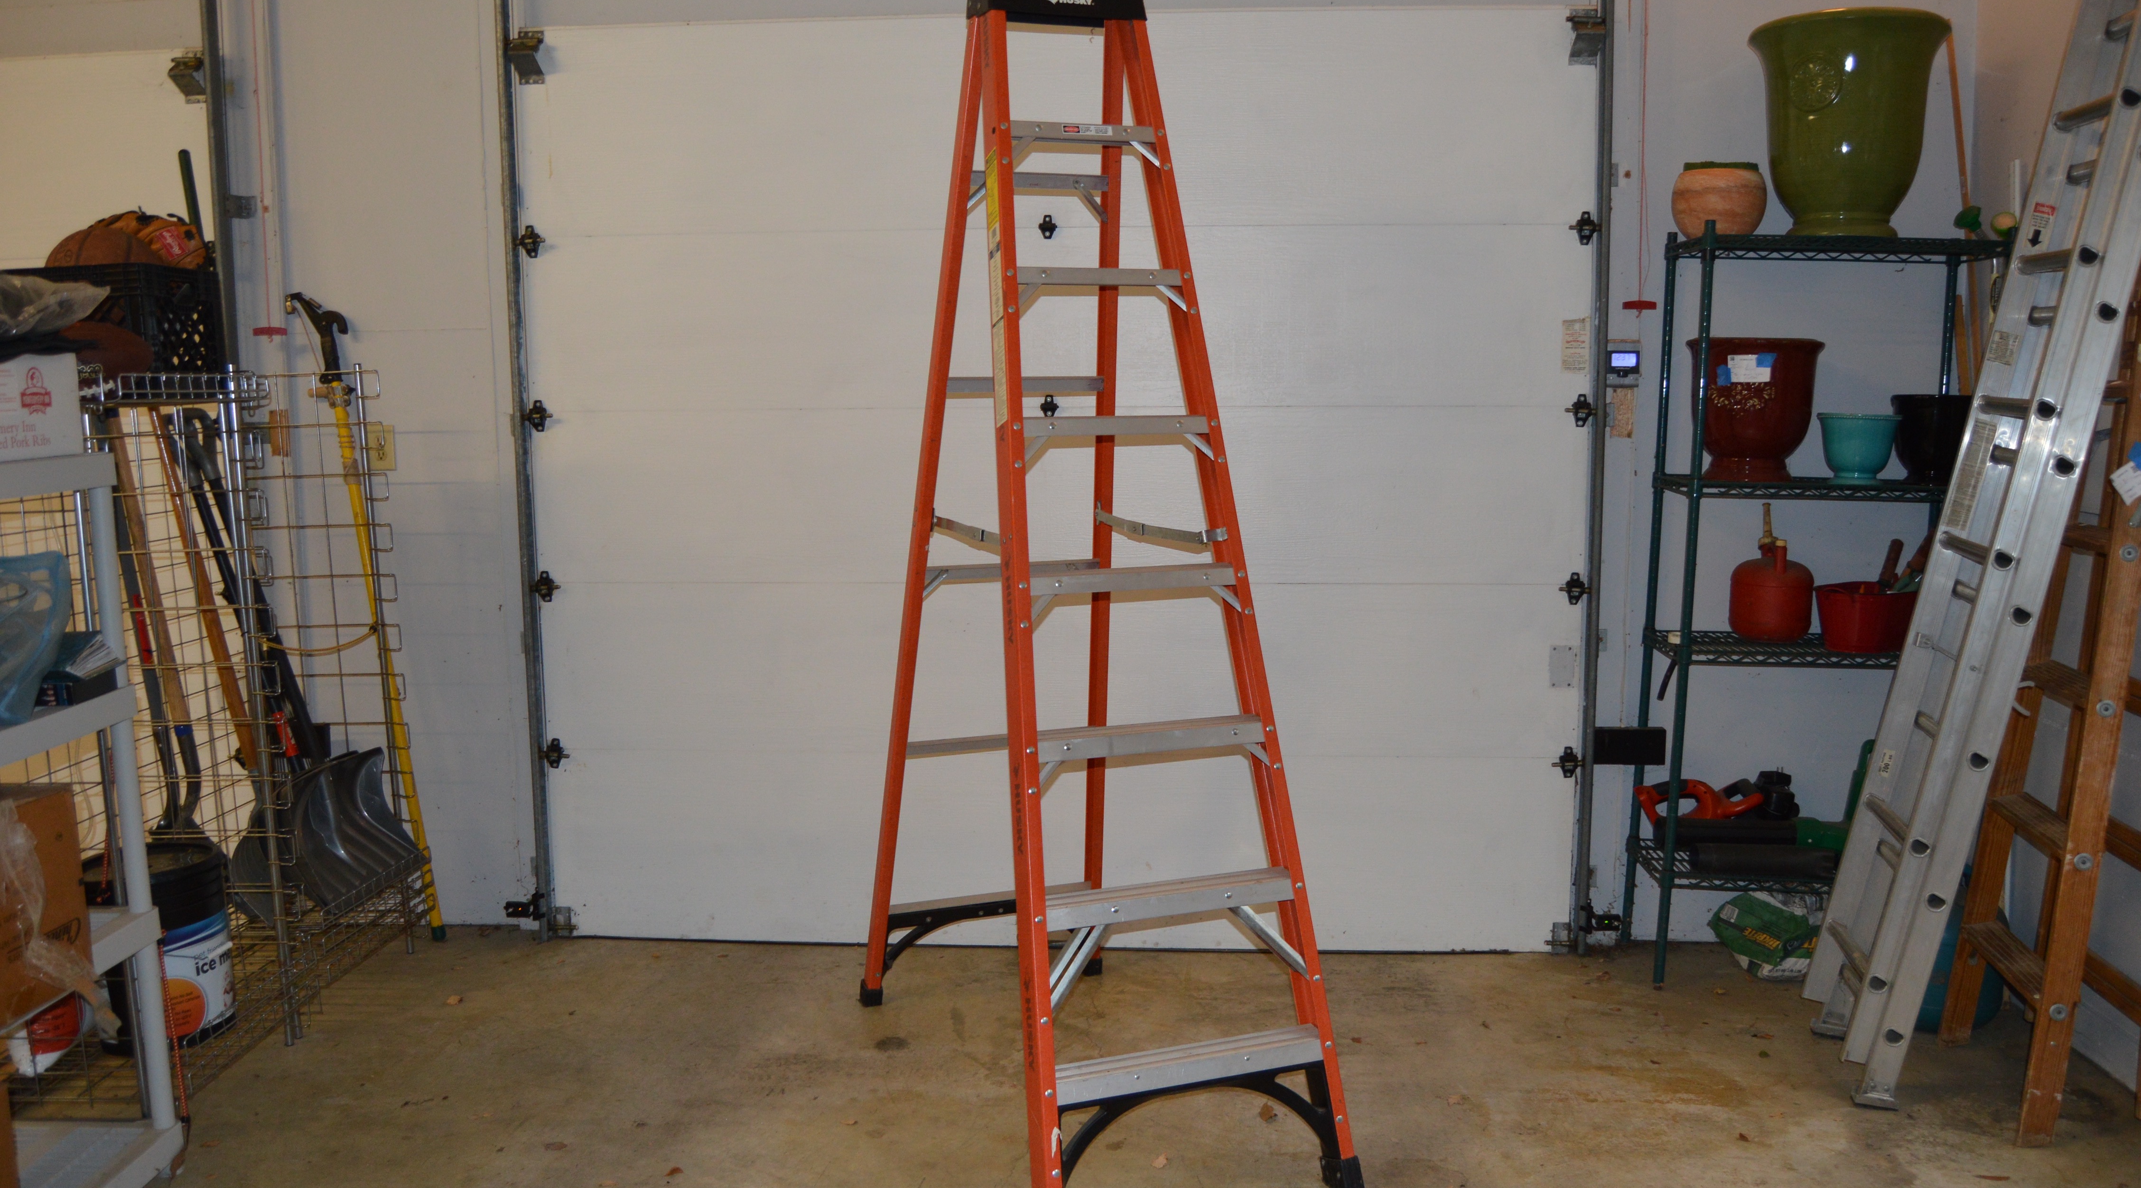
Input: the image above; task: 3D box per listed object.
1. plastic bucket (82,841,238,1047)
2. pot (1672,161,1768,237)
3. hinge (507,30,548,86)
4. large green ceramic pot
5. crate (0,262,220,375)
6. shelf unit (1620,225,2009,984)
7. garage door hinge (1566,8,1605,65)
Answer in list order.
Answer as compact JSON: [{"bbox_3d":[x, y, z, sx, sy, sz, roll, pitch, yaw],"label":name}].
[{"bbox_3d":[-2.025,0.789,3.578,0.298,0.380,0.298,0,6,0],"label":"plastic bucket"},{"bbox_3d":[1.624,-0.973,4.013,0.232,0.190,0.232,2,6,3],"label":"pot"},{"bbox_3d":[-1.401,-1.385,4.122,0.075,0.142,0.075,0,6,3],"label":"hinge"},{"bbox_3d":[1.899,-1.118,3.935,0.445,0.512,0.445,1,6,0],"label":"large green ceramic pot"},{"bbox_3d":[-2.151,-0.583,3.607,0.330,0.280,0.330,0,6,2],"label":"crate"},{"bbox_3d":[1.884,0.038,4.106,0.765,1.900,0.370,2,6,3],"label":"shelf unit"},{"bbox_3d":[1.282,-1.382,3.961,0.078,0.145,0.075,0,6,3],"label":"garage door hinge"}]

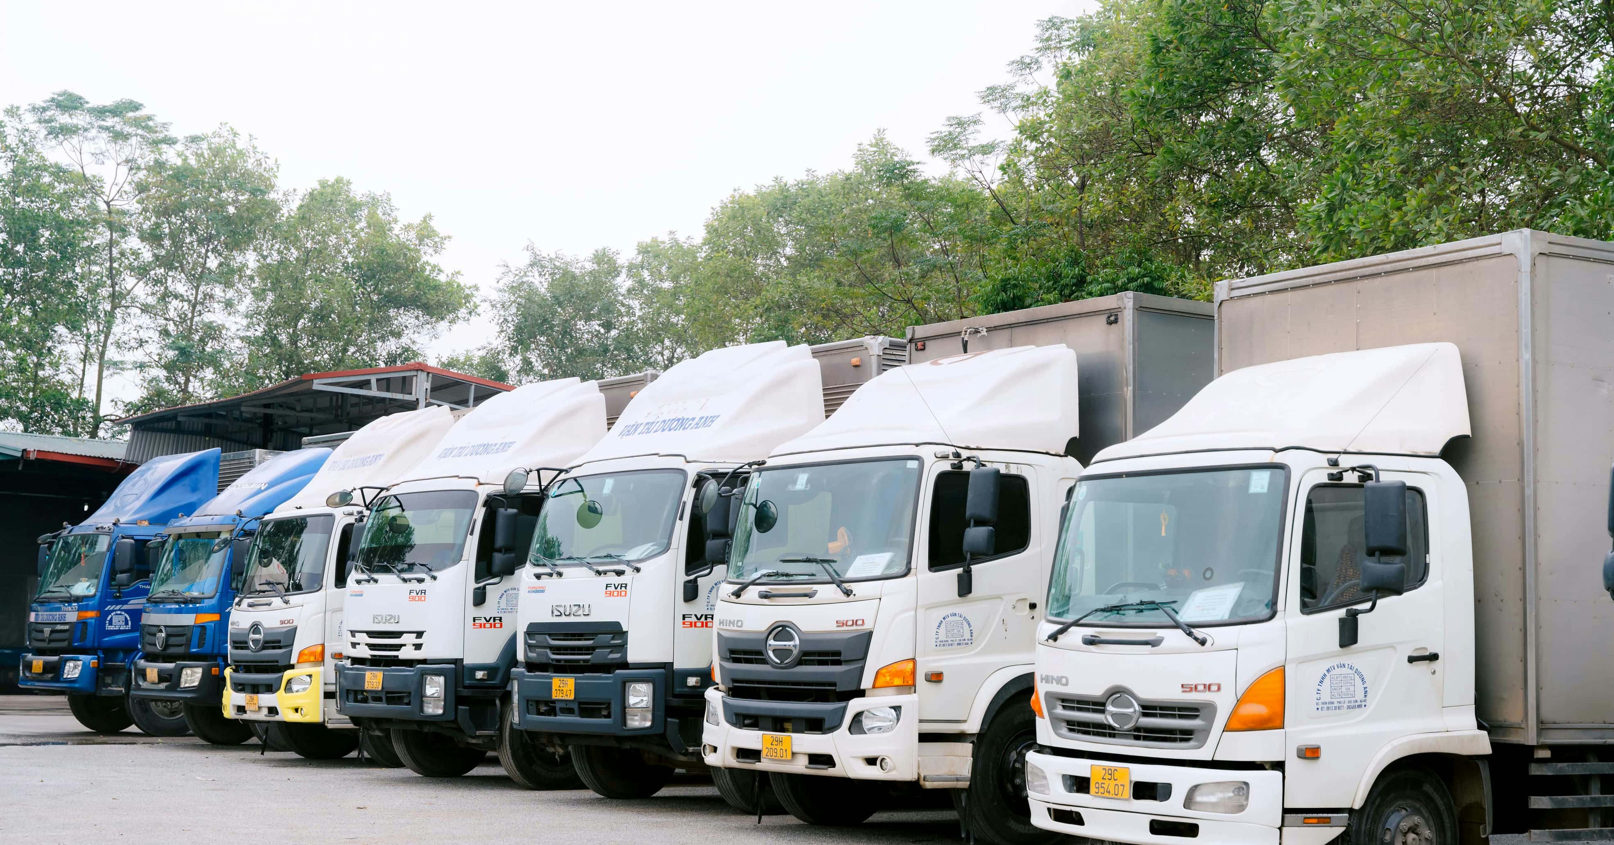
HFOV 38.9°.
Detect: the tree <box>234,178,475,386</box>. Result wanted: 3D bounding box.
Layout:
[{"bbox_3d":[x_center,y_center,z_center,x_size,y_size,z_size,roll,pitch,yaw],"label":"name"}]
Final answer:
[{"bbox_3d":[-10.812,0.312,53.391,5.688,12.247,5.688,1,-6,0],"label":"tree"}]

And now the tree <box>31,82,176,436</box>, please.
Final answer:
[{"bbox_3d":[-17.424,-0.823,55.273,3.583,14.619,3.583,1,-6,0],"label":"tree"}]

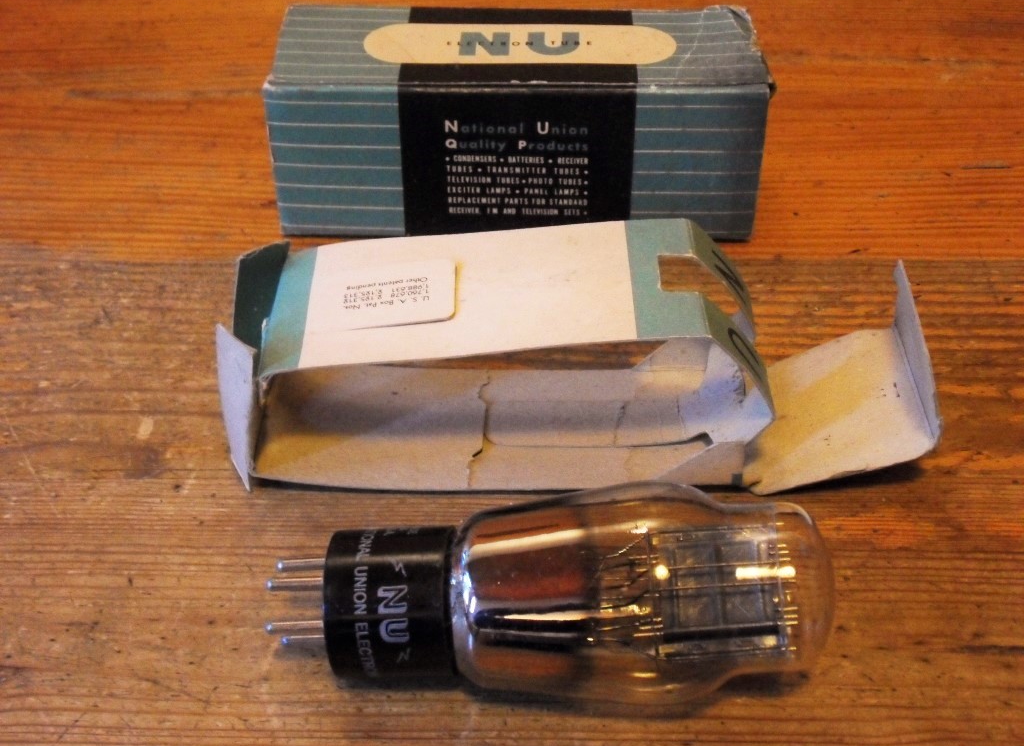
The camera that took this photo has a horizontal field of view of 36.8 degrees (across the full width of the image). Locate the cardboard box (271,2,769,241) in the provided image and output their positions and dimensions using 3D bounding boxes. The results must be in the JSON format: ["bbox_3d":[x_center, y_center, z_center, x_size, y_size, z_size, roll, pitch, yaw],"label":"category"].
[{"bbox_3d":[0.002,-0.085,0.517,0.157,0.056,0.056,1,39,1],"label":"cardboard box"}]

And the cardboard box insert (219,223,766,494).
[{"bbox_3d":[-0.004,-0.006,0.423,0.150,0.053,0.058,1,39,1],"label":"cardboard box insert"}]

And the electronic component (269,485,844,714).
[{"bbox_3d":[0.009,0.052,0.357,0.130,0.050,0.050,-3,39,7],"label":"electronic component"}]

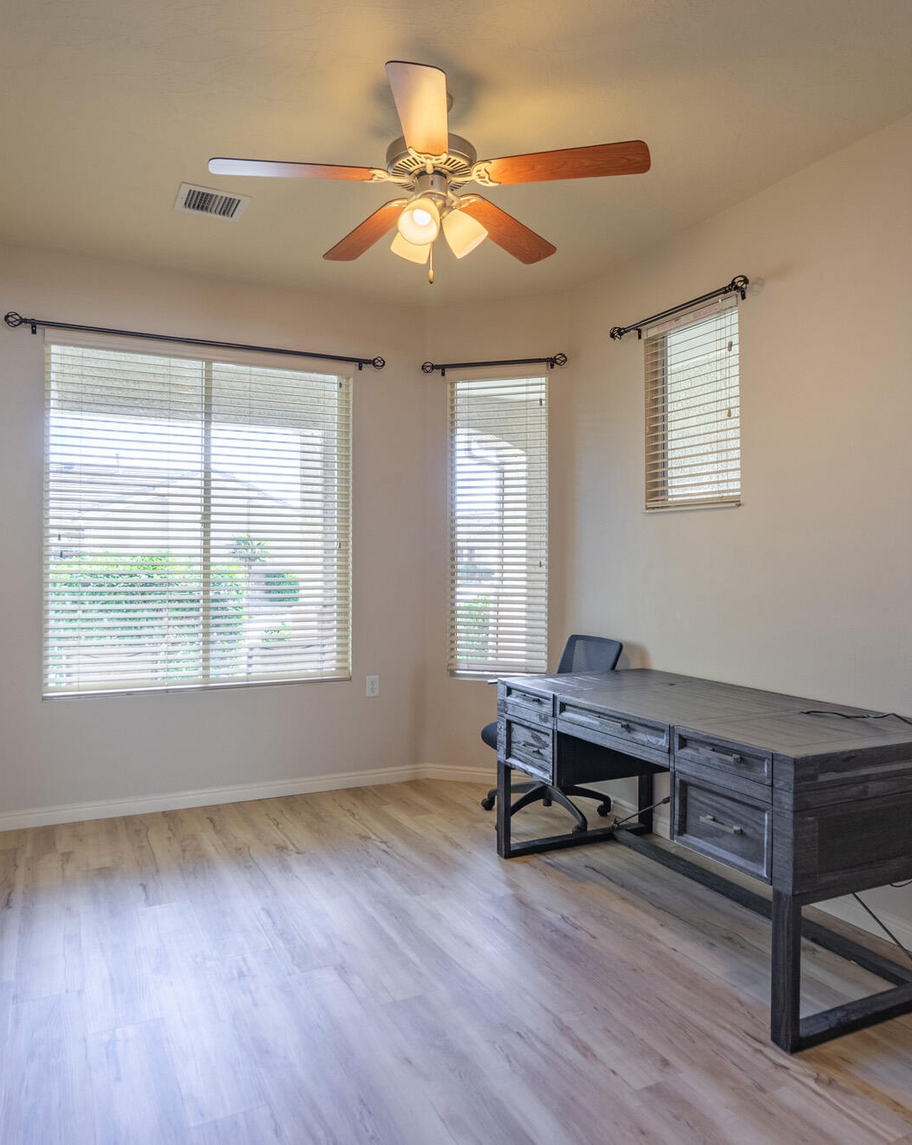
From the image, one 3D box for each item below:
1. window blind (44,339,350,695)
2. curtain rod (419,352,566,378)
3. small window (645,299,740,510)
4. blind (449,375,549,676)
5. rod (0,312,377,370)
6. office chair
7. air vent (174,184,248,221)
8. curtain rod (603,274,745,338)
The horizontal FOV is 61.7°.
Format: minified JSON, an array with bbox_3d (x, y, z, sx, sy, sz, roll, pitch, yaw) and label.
[{"bbox_3d":[-1.270,-0.264,3.958,1.528,1.730,0.080,0,0,-26],"label":"window blind"},{"bbox_3d":[0.212,-1.148,4.283,0.843,0.090,0.110,0,0,18],"label":"curtain rod"},{"bbox_3d":[1.031,-0.695,3.352,0.080,0.850,0.571,0,0,-27],"label":"small window"},{"bbox_3d":[0.245,-0.258,4.348,0.590,1.730,0.060,0,0,18],"label":"blind"},{"bbox_3d":[-1.234,-1.153,3.897,1.851,0.090,0.110,0,0,-26],"label":"rod"},{"bbox_3d":[0.440,0.766,3.752,0.640,0.890,0.620,0,0,-21],"label":"office chair"},{"bbox_3d":[-1.007,-1.522,3.155,0.266,0.020,0.252,0,0,-27],"label":"air vent"},{"bbox_3d":[0.964,-1.140,3.341,0.110,0.090,0.844,0,0,-27],"label":"curtain rod"}]

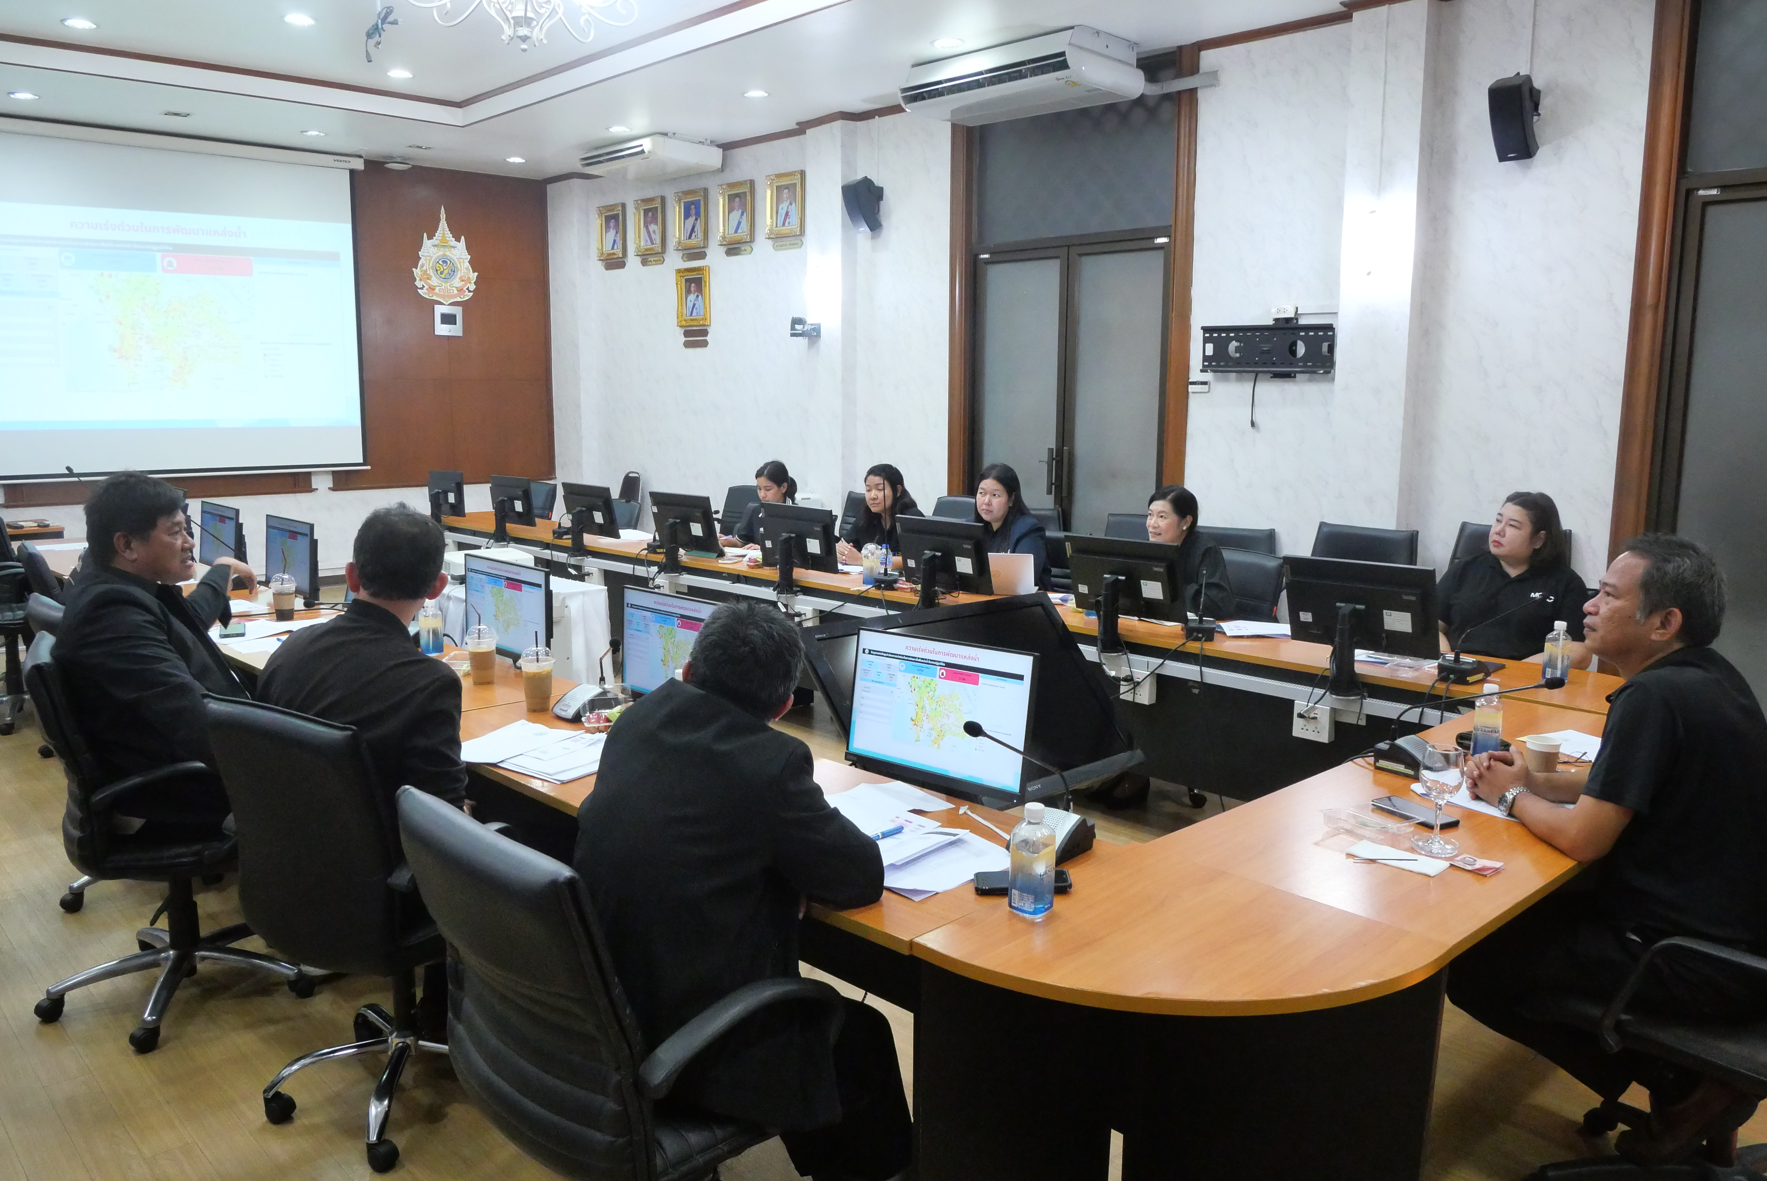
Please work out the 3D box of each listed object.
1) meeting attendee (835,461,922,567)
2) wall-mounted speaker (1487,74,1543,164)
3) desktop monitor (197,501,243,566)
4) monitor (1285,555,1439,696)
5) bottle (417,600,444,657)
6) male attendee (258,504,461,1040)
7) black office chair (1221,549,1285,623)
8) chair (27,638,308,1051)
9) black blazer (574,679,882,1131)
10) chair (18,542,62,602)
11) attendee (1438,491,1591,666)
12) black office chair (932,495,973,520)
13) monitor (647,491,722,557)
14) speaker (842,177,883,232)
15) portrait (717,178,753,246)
[{"bbox_3d":[0.008,0.009,5.530,0.680,1.220,0.520,-8,12,-36],"label":"meeting attendee"},{"bbox_3d":[2.722,-2.035,5.080,0.190,0.335,0.185,-25,21,-26],"label":"wall-mounted speaker"},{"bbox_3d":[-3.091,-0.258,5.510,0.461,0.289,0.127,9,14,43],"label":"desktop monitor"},{"bbox_3d":[1.433,0.109,3.556,0.456,0.402,0.167,9,14,43],"label":"monitor"},{"bbox_3d":[-1.544,0.118,4.012,0.069,0.196,0.069,9,14,43],"label":"bottle"},{"bbox_3d":[-1.020,0.485,2.824,0.519,1.333,0.706,3,10,19],"label":"male attendee"},{"bbox_3d":[1.283,0.309,4.865,0.600,0.960,0.620,9,14,43],"label":"black office chair"},{"bbox_3d":[-1.877,0.606,3.167,0.650,0.960,0.620,-5,11,-27],"label":"chair"},{"bbox_3d":[-0.266,0.459,1.925,0.500,0.660,0.500,6,12,35],"label":"black blazer"},{"bbox_3d":[-3.473,0.261,5.402,0.600,0.960,0.640,7,12,36],"label":"chair"},{"bbox_3d":[2.190,0.296,4.182,0.560,1.280,0.750,9,13,43],"label":"attendee"},{"bbox_3d":[0.310,-0.013,6.454,0.600,0.930,0.620,9,14,43],"label":"black office chair"},{"bbox_3d":[-0.931,-0.317,5.576,0.452,0.276,0.065,9,27,43],"label":"monitor"},{"bbox_3d":[-0.132,-2.458,7.522,0.220,0.340,0.210,-29,25,-32],"label":"speaker"},{"bbox_3d":[-1.123,-2.832,8.864,0.370,0.450,0.050,9,13,44],"label":"portrait"}]

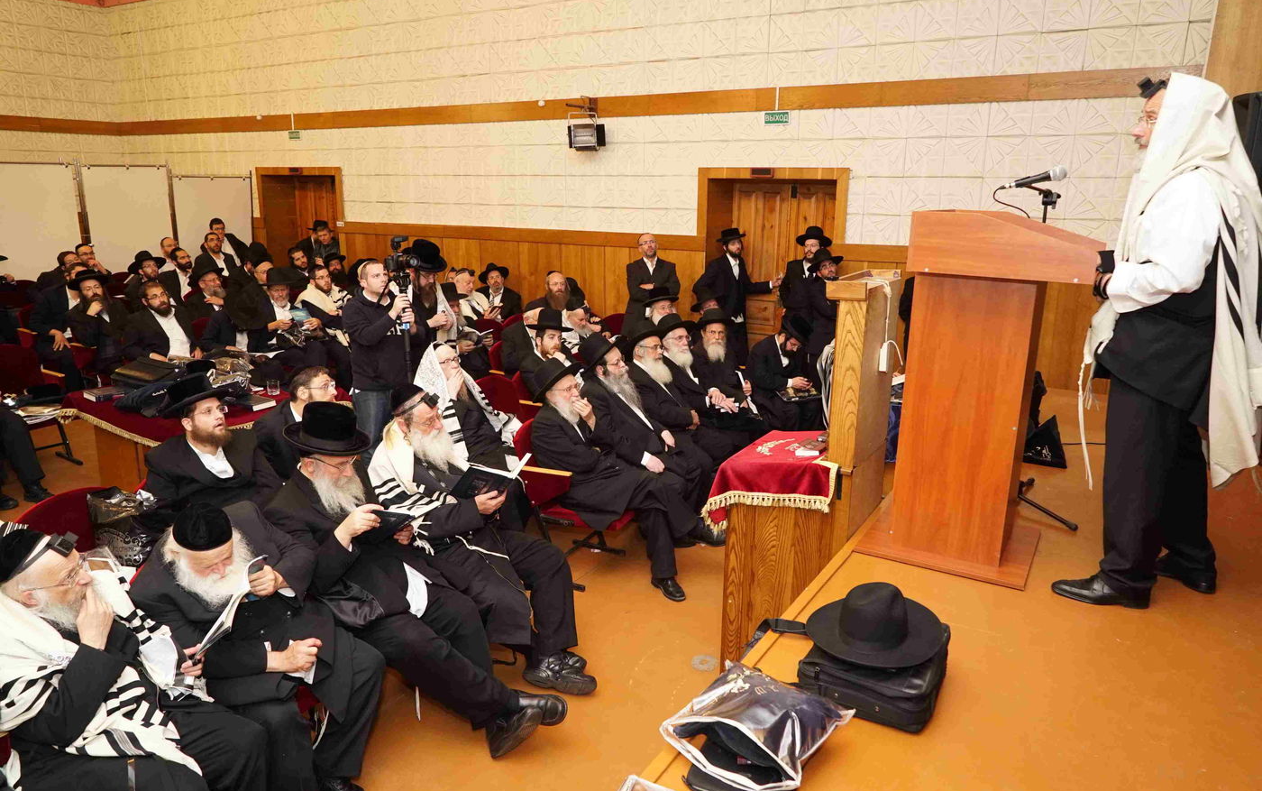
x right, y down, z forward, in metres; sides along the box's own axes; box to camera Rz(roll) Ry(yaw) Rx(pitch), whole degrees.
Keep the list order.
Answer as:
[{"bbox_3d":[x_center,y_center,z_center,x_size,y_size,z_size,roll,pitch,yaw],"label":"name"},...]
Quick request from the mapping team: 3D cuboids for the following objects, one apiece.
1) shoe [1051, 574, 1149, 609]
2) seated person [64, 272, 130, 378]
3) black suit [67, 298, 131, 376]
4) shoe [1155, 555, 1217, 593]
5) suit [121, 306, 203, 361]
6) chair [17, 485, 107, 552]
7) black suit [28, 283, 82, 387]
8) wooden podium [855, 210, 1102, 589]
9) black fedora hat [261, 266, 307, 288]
[{"bbox_3d":[1.683,0.670,2.989,0.300,0.105,0.110,6,15,20],"label":"shoe"},{"bbox_3d":[-4.635,-0.442,7.589,0.820,1.350,0.580,11,17,35],"label":"seated person"},{"bbox_3d":[-5.069,-0.492,8.119,0.620,0.840,0.580,13,18,41],"label":"black suit"},{"bbox_3d":[2.085,0.651,3.230,0.106,0.108,0.295,-12,19,-43],"label":"shoe"},{"bbox_3d":[-3.797,-0.356,6.833,0.480,0.640,0.580,11,18,36],"label":"suit"},{"bbox_3d":[-2.158,0.863,3.631,0.600,0.900,0.550,9,16,30],"label":"chair"},{"bbox_3d":[-4.721,-0.367,7.086,0.620,0.880,0.560,9,16,31],"label":"black suit"},{"bbox_3d":[1.365,-0.035,3.279,0.708,1.324,0.639,9,16,31],"label":"wooden podium"},{"bbox_3d":[-3.047,-1.031,7.400,0.330,0.140,0.360,-7,16,-27],"label":"black fedora hat"}]

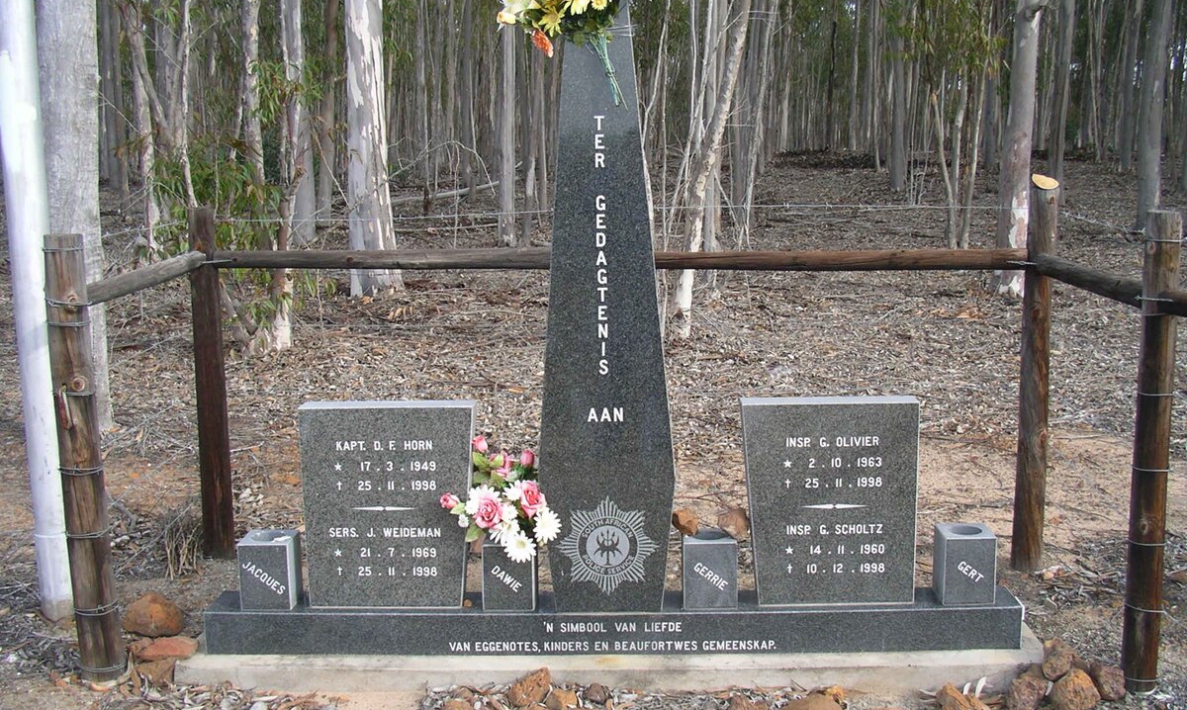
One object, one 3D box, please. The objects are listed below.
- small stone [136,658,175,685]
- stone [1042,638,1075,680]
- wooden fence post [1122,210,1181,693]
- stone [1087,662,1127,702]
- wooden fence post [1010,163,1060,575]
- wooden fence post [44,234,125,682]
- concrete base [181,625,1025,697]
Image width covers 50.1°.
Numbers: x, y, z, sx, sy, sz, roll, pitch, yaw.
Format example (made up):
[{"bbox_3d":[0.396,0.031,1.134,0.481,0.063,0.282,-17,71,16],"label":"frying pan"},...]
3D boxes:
[{"bbox_3d":[-1.301,0.937,3.768,0.115,0.078,0.098,-1,9,2],"label":"small stone"},{"bbox_3d":[1.314,0.858,3.580,0.086,0.111,0.082,-1,10,2],"label":"stone"},{"bbox_3d":[1.550,0.280,3.516,0.097,1.344,0.097,-1,9,2],"label":"wooden fence post"},{"bbox_3d":[1.425,0.909,3.527,0.096,0.101,0.087,-1,9,2],"label":"stone"},{"bbox_3d":[1.601,0.080,4.582,0.106,1.421,0.106,0,9,2],"label":"wooden fence post"},{"bbox_3d":[-1.510,0.317,3.757,0.122,1.342,0.122,-1,9,2],"label":"wooden fence post"},{"bbox_3d":[0.052,0.886,3.741,2.500,0.080,0.360,-1,10,2],"label":"concrete base"}]

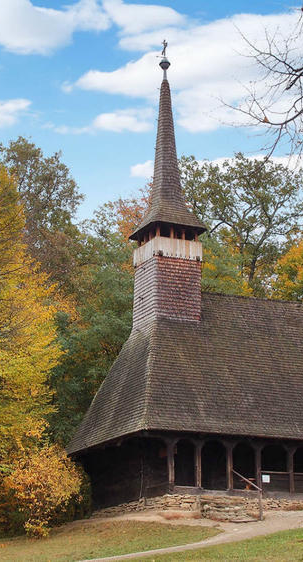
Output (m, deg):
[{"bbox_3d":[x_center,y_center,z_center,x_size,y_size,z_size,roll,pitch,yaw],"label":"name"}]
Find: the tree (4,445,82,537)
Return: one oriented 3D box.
[{"bbox_3d":[-4.613,8.735,37.105,3.000,3.590,3.000,8,-19,-24],"label":"tree"}]

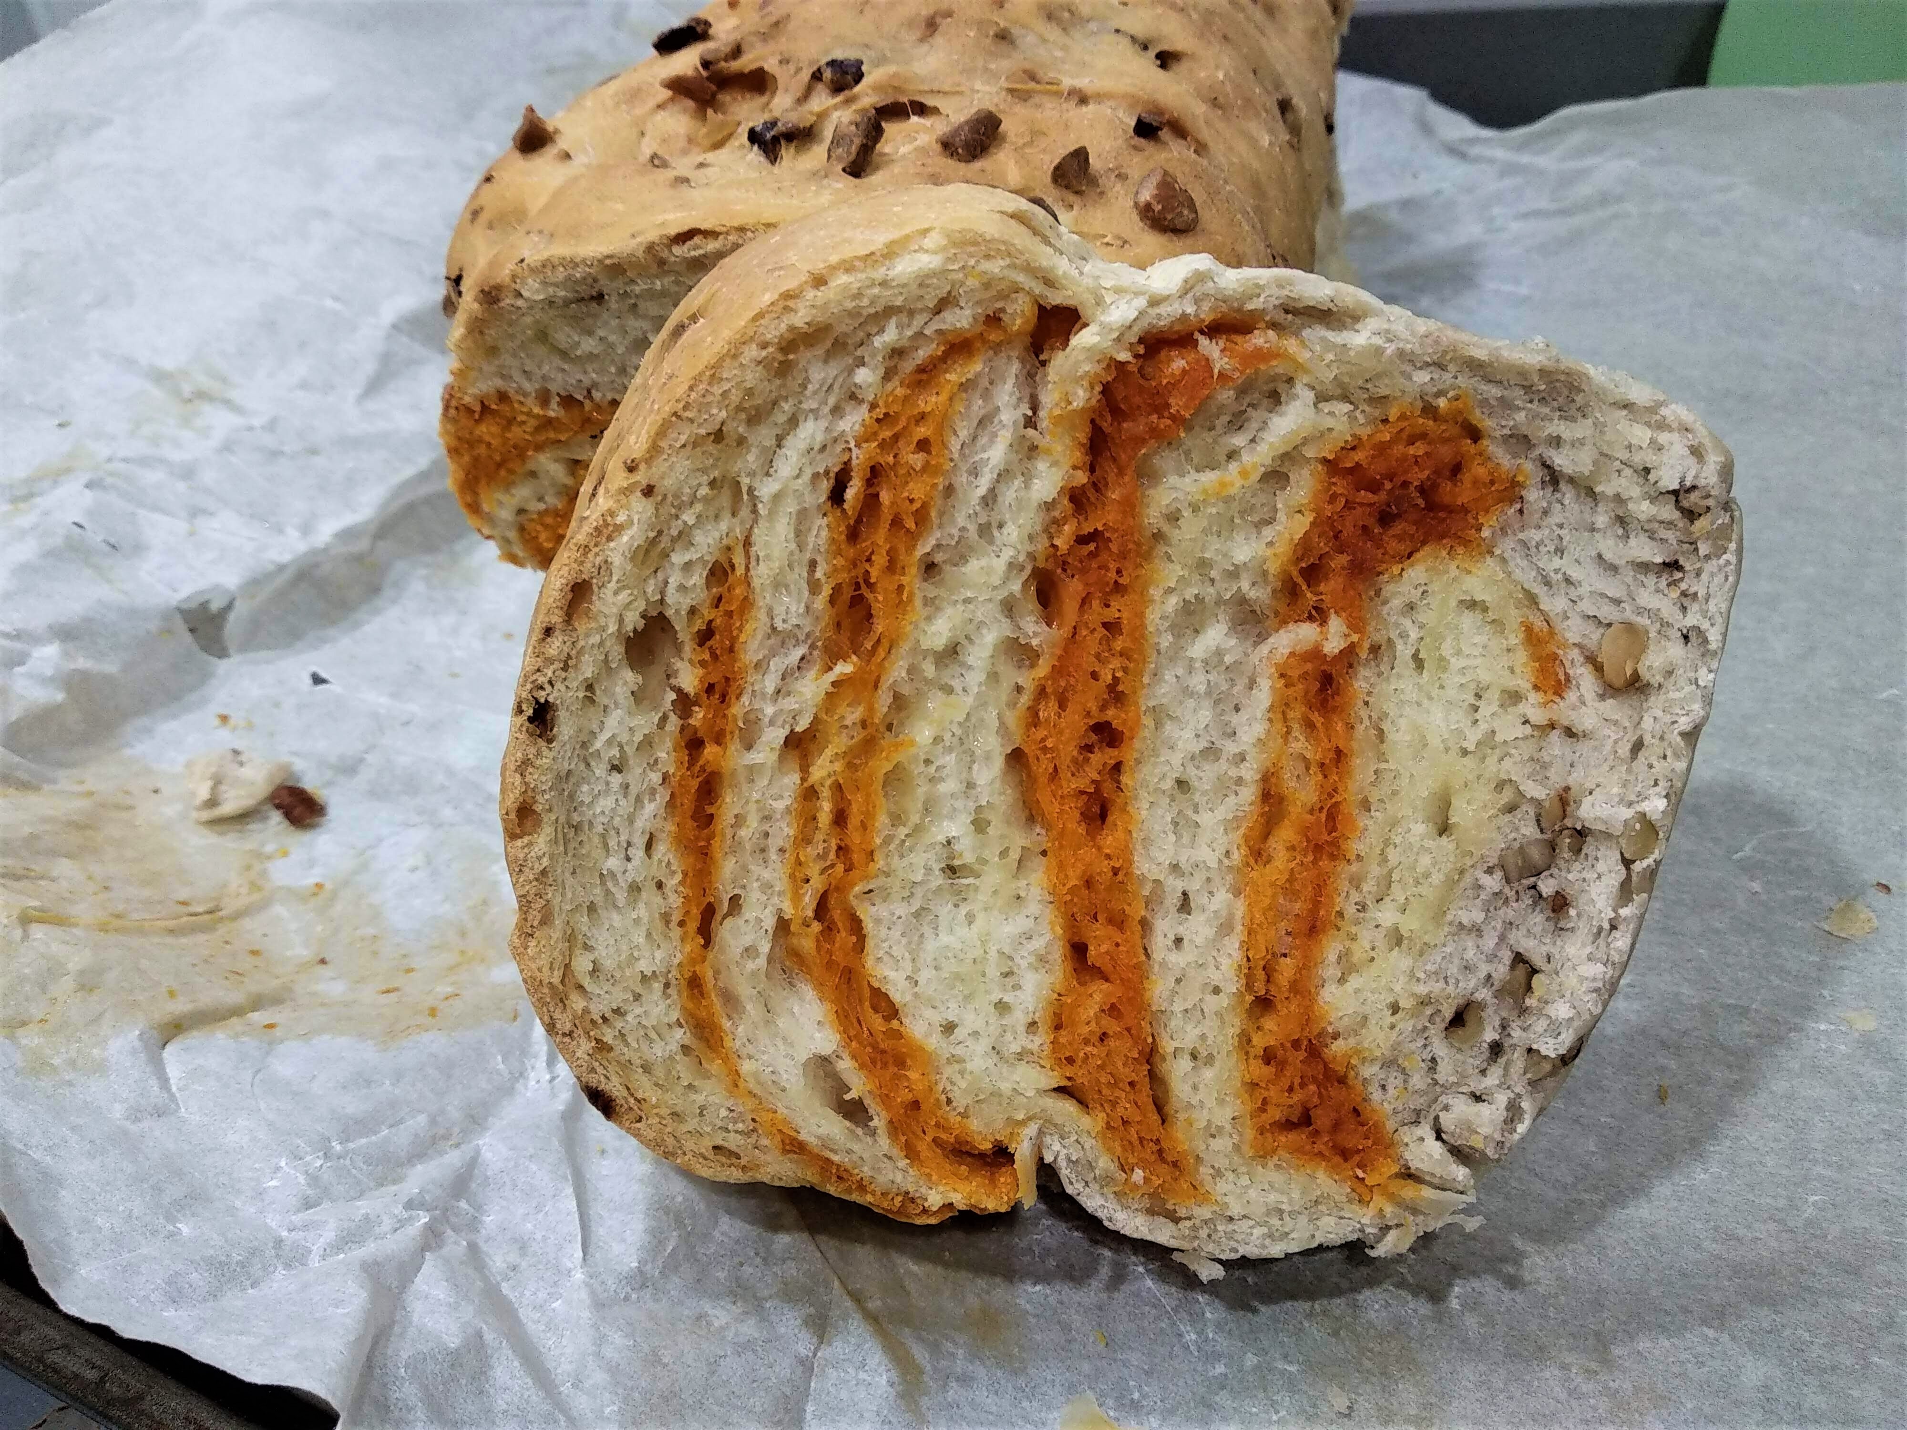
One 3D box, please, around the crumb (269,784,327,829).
[{"bbox_3d":[-0.114,0.016,0.249,0.010,0.005,0.007,21,49,19],"label":"crumb"}]

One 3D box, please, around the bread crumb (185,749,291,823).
[{"bbox_3d":[-0.125,0.012,0.251,0.018,0.007,0.011,-9,46,-8],"label":"bread crumb"}]

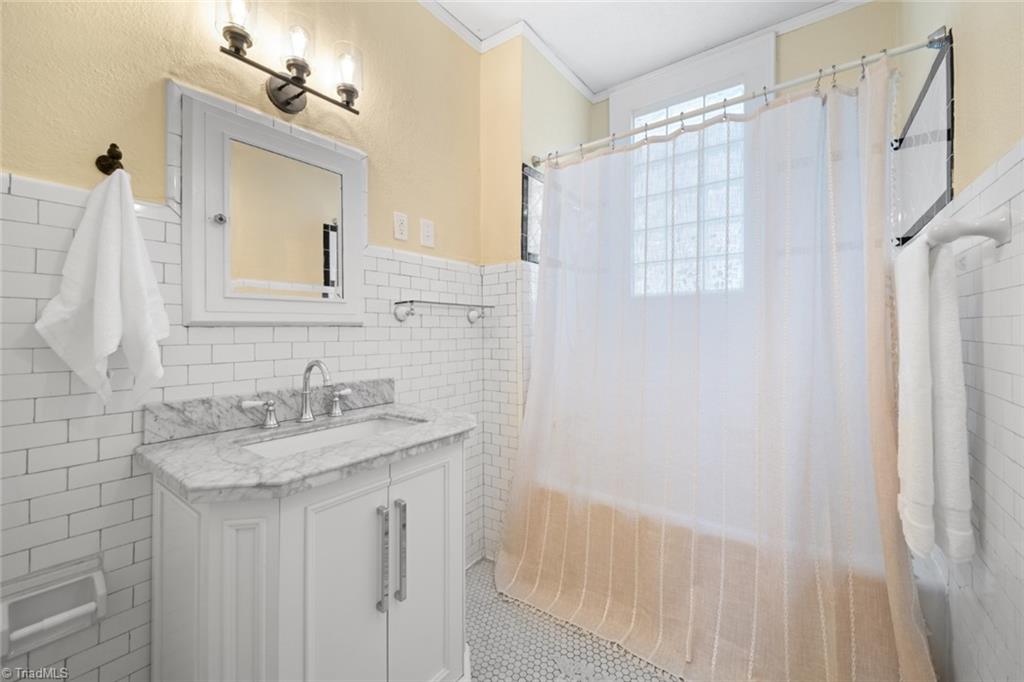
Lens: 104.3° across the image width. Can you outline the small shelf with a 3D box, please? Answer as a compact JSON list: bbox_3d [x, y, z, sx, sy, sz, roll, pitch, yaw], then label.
[{"bbox_3d":[-0.279,-0.119,1.772,0.125,0.080,0.500,0,1,36],"label":"small shelf"}]

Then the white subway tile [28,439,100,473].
[{"bbox_3d":[-1.006,0.258,0.895,0.009,0.052,0.106,0,1,36],"label":"white subway tile"}]

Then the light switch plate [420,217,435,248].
[{"bbox_3d":[-0.369,-0.472,1.748,0.008,0.117,0.074,0,1,36],"label":"light switch plate"}]

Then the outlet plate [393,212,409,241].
[{"bbox_3d":[-0.453,-0.469,1.633,0.008,0.115,0.073,0,1,36],"label":"outlet plate"}]

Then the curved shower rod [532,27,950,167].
[{"bbox_3d":[0.696,-0.894,1.583,1.430,0.050,0.050,0,1,35],"label":"curved shower rod"}]

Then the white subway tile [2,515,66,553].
[{"bbox_3d":[-1.035,0.420,0.857,0.009,0.052,0.106,0,1,36],"label":"white subway tile"}]

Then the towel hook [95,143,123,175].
[{"bbox_3d":[-0.932,-0.402,0.922,0.070,0.082,0.046,0,1,36],"label":"towel hook"}]

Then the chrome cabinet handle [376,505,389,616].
[{"bbox_3d":[-0.323,0.549,0.998,0.038,0.262,0.013,0,1,36],"label":"chrome cabinet handle"}]

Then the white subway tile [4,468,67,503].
[{"bbox_3d":[-1.035,0.312,0.855,0.009,0.052,0.106,0,1,36],"label":"white subway tile"}]

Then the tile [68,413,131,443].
[{"bbox_3d":[-0.971,0.203,0.943,0.009,0.052,0.106,0,1,36],"label":"tile"}]

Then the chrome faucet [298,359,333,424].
[{"bbox_3d":[-0.609,0.158,1.236,0.168,0.195,0.046,0,1,36],"label":"chrome faucet"}]

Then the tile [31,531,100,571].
[{"bbox_3d":[-1.004,0.474,0.899,0.009,0.052,0.106,0,1,36],"label":"tile"}]

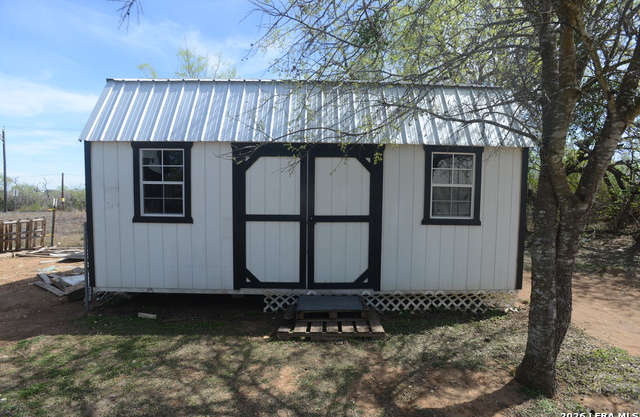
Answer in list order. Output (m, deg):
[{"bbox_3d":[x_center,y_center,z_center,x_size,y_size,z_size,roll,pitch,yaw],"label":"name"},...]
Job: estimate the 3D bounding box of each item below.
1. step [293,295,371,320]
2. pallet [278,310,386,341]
[{"bbox_3d":[0.164,1.324,4.020,0.910,0.135,0.540,0,3,-1],"label":"step"},{"bbox_3d":[0.127,1.453,3.856,1.232,0.110,0.790,0,3,-1],"label":"pallet"}]

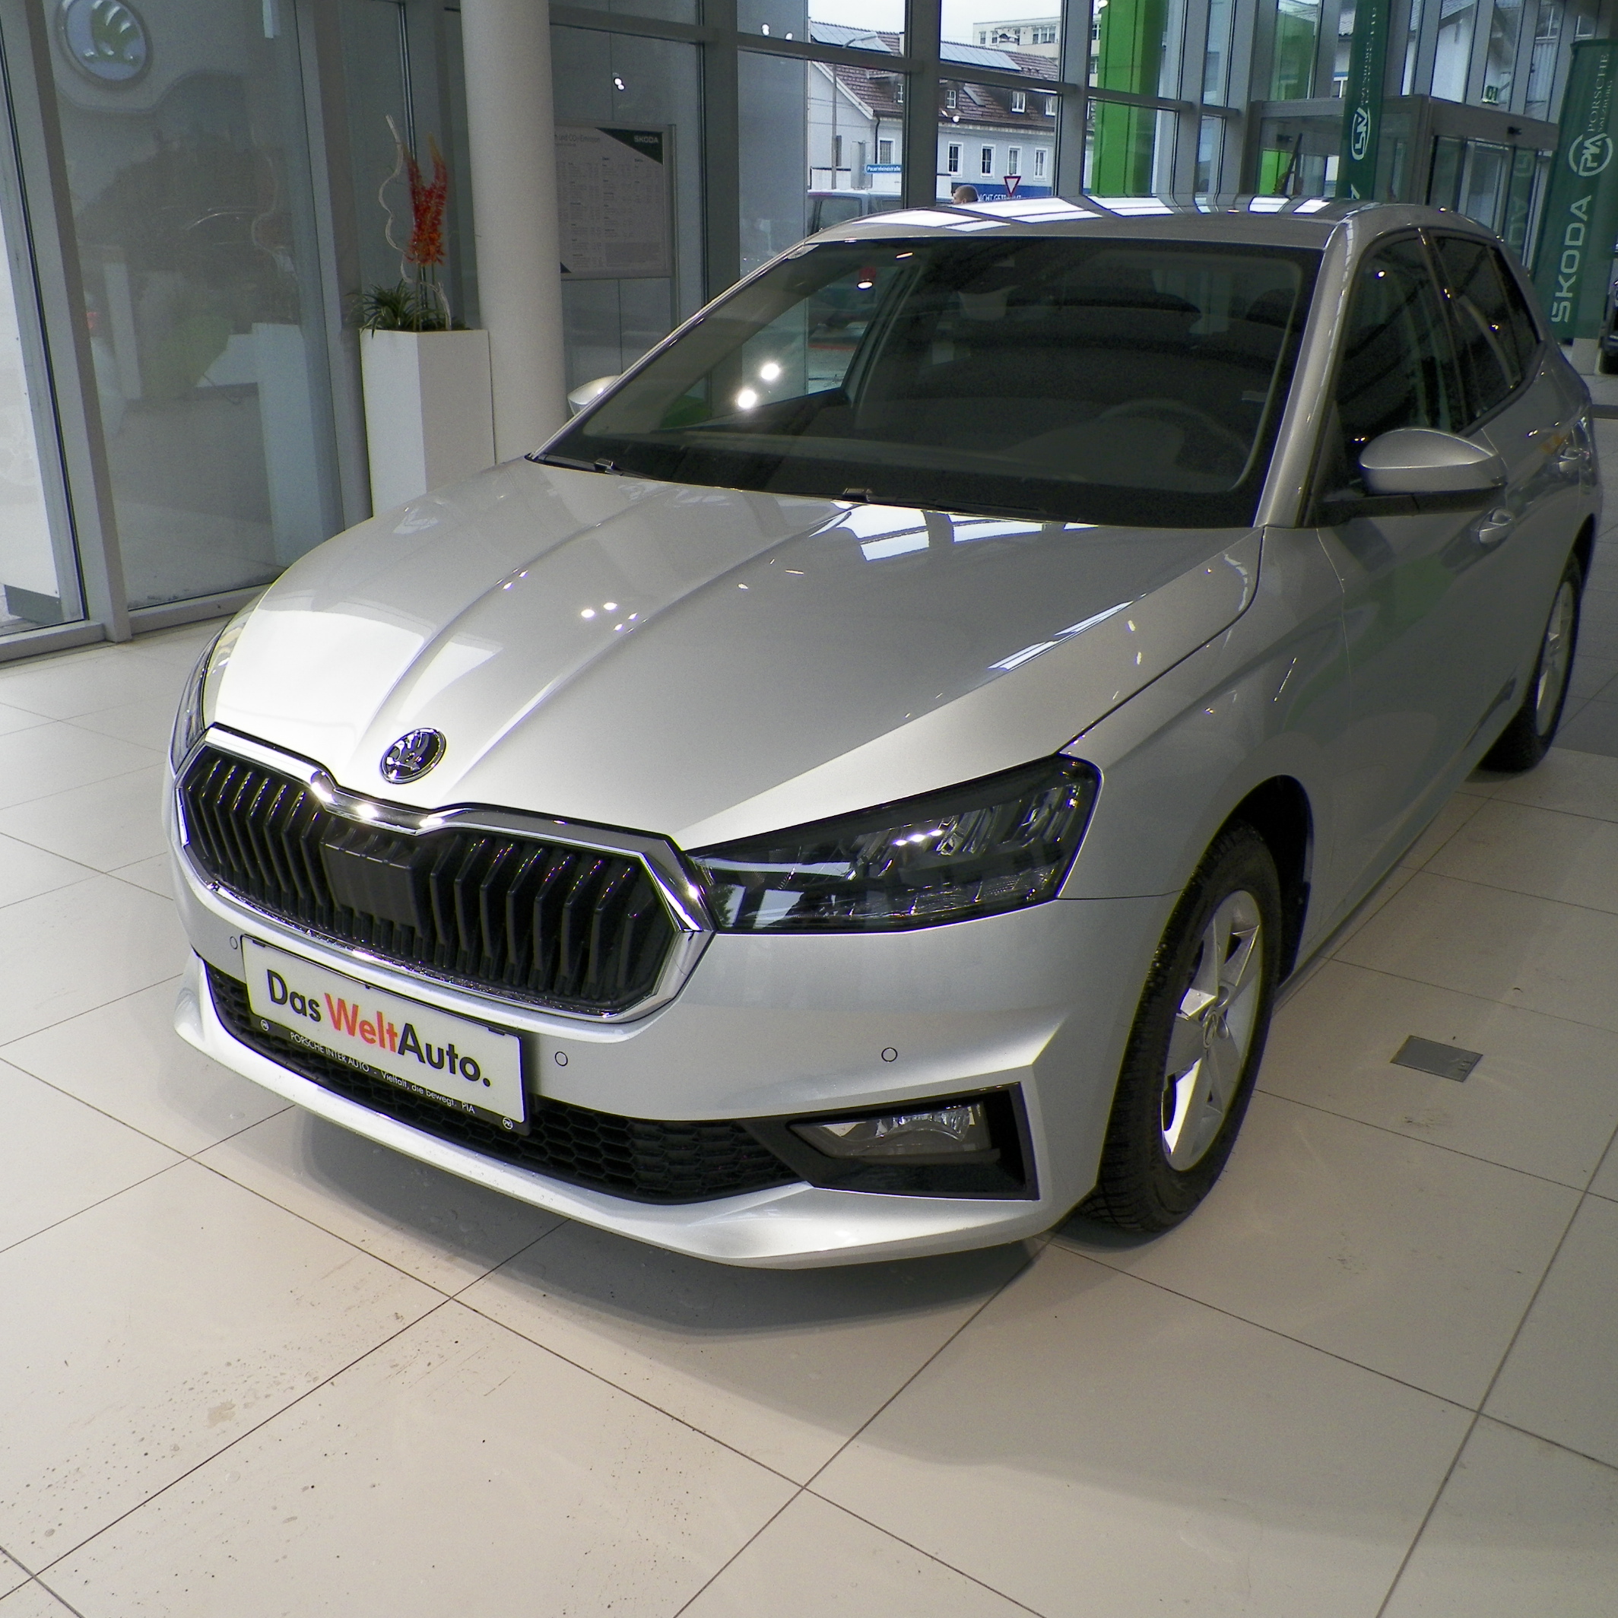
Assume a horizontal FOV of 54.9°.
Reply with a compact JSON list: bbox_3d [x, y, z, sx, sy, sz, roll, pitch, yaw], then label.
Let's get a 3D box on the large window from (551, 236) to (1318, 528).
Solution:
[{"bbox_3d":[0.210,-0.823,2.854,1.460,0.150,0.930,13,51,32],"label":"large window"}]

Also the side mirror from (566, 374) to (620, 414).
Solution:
[{"bbox_3d":[-0.492,-0.873,3.410,0.210,0.140,0.140,13,24,32],"label":"side mirror"}]

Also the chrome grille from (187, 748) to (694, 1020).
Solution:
[{"bbox_3d":[-0.529,0.085,2.019,0.960,0.260,0.130,13,24,32],"label":"chrome grille"}]

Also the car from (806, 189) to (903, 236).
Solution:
[{"bbox_3d":[0.807,-9.454,26.745,1.900,1.990,4.800,5,21,14],"label":"car"}]

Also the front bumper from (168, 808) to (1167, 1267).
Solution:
[{"bbox_3d":[-0.419,0.208,2.235,1.760,0.480,0.530,13,24,32],"label":"front bumper"}]

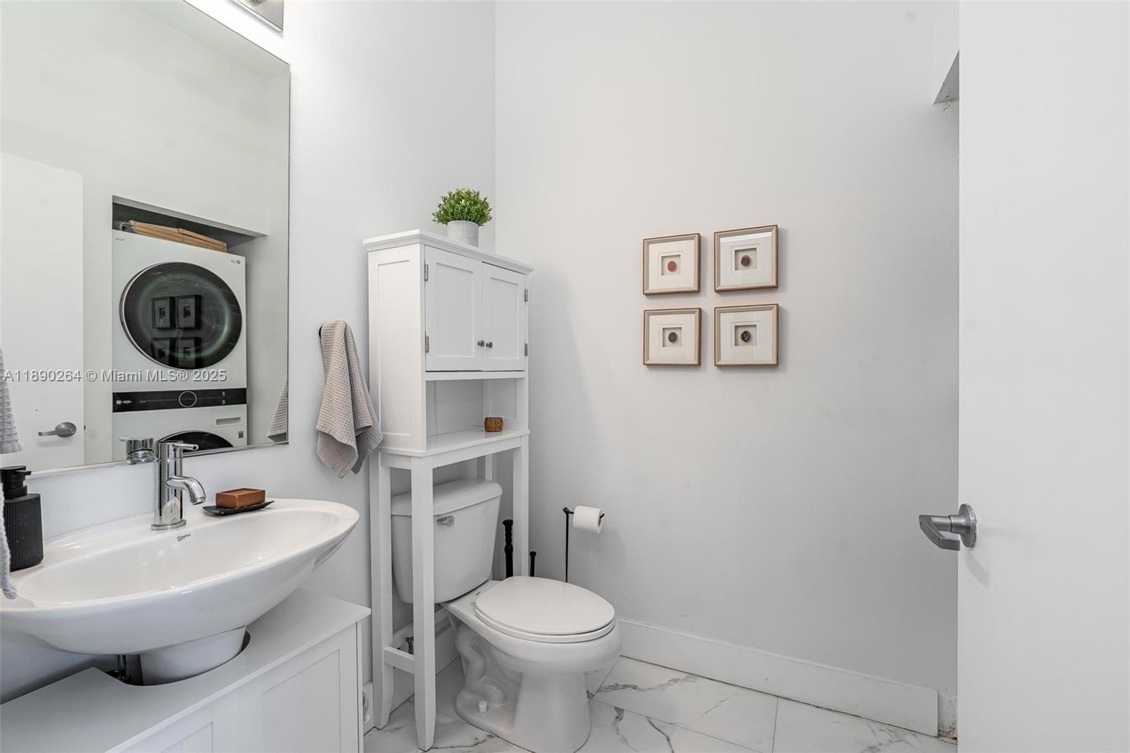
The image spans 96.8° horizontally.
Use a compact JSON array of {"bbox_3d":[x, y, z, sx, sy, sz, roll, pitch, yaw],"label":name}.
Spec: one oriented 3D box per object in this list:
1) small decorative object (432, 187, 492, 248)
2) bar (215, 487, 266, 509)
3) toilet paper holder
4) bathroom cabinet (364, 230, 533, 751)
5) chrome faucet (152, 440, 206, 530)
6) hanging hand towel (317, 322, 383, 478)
[{"bbox_3d":[-0.369,-0.561,1.826,0.210,0.240,0.210,0,0,0],"label":"small decorative object"},{"bbox_3d":[-0.764,0.286,1.185,0.073,0.028,0.069,0,1,23],"label":"bar"},{"bbox_3d":[0.059,0.827,1.969,0.200,0.622,0.145,0,0,26],"label":"toilet paper holder"},{"bbox_3d":[-0.385,0.351,1.848,0.248,1.580,0.655,0,0,26],"label":"bathroom cabinet"},{"bbox_3d":[-0.811,0.229,1.059,0.152,0.182,0.058,0,0,26],"label":"chrome faucet"},{"bbox_3d":[-0.640,0.067,1.451,0.180,0.430,0.140,0,0,26],"label":"hanging hand towel"}]

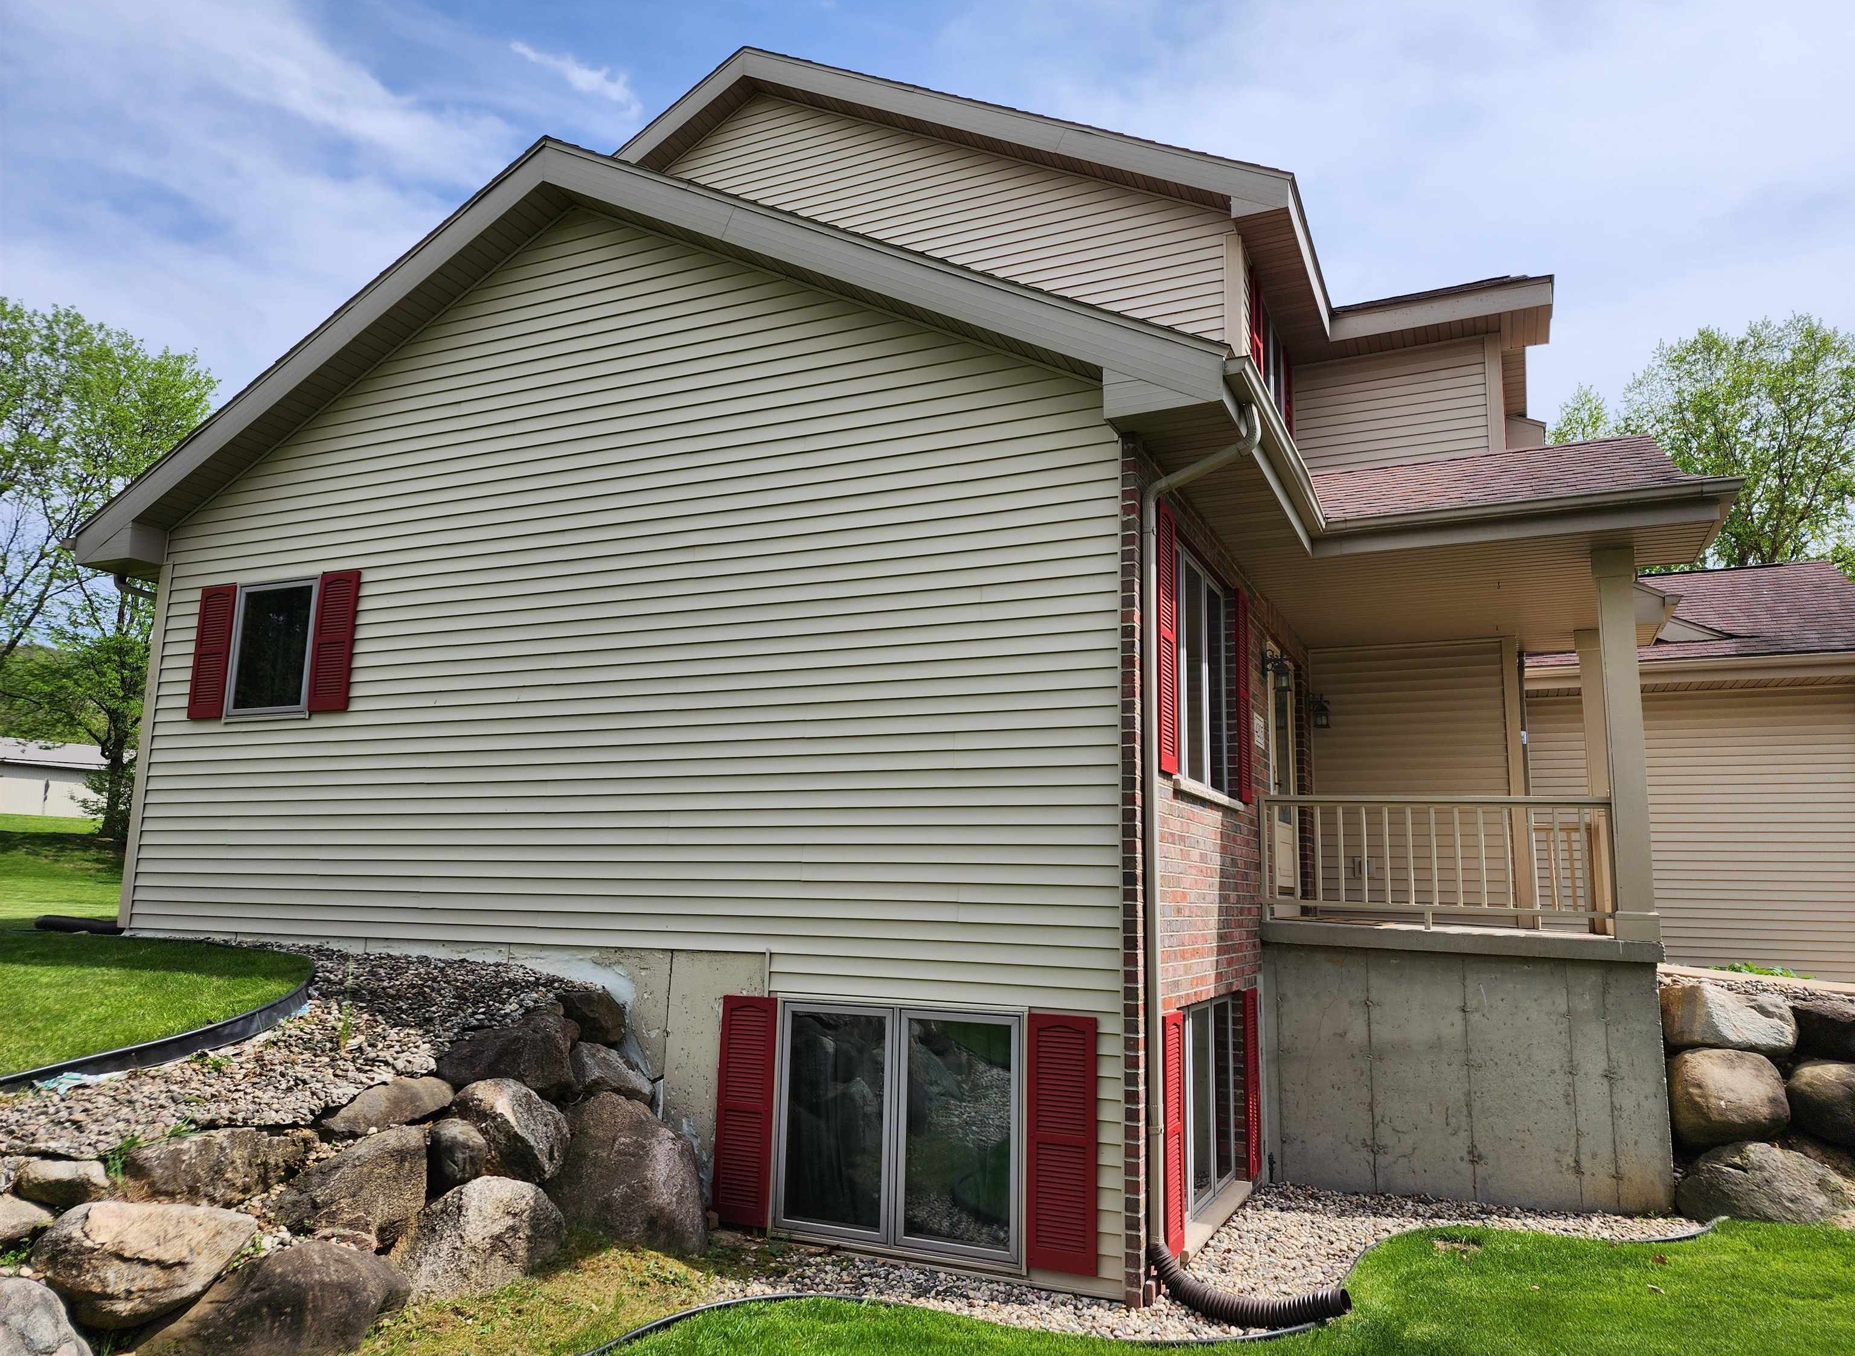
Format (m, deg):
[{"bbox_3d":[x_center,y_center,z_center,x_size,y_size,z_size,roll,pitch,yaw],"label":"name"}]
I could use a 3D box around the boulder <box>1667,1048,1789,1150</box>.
[{"bbox_3d":[5.380,2.827,8.300,0.670,0.626,0.700,-3,-11,24],"label":"boulder"}]

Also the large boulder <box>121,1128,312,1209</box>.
[{"bbox_3d":[-2.828,1.956,4.927,0.656,0.277,0.450,4,-10,-18],"label":"large boulder"}]

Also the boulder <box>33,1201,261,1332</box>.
[{"bbox_3d":[-3.347,2.511,5.300,0.880,0.490,0.650,7,-11,-30],"label":"boulder"}]

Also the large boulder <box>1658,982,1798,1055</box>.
[{"bbox_3d":[5.497,2.349,8.500,0.794,0.485,0.700,-3,-11,24],"label":"large boulder"}]

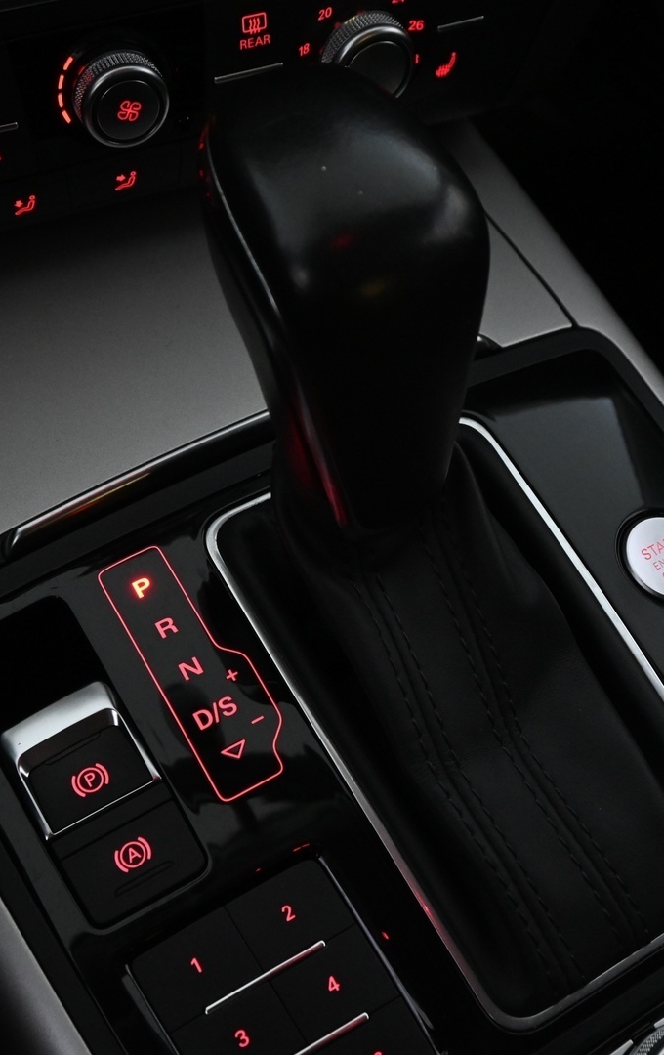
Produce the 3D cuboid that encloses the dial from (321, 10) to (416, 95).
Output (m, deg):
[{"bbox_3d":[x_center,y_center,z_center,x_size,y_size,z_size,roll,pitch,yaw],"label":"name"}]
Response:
[{"bbox_3d":[0.012,-0.139,0.359,0.030,0.030,0.010,-19,56,-16],"label":"dial"}]

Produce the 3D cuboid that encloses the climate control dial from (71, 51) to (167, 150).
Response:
[{"bbox_3d":[-0.058,-0.118,0.333,0.027,0.027,0.009,-19,56,-16],"label":"climate control dial"}]

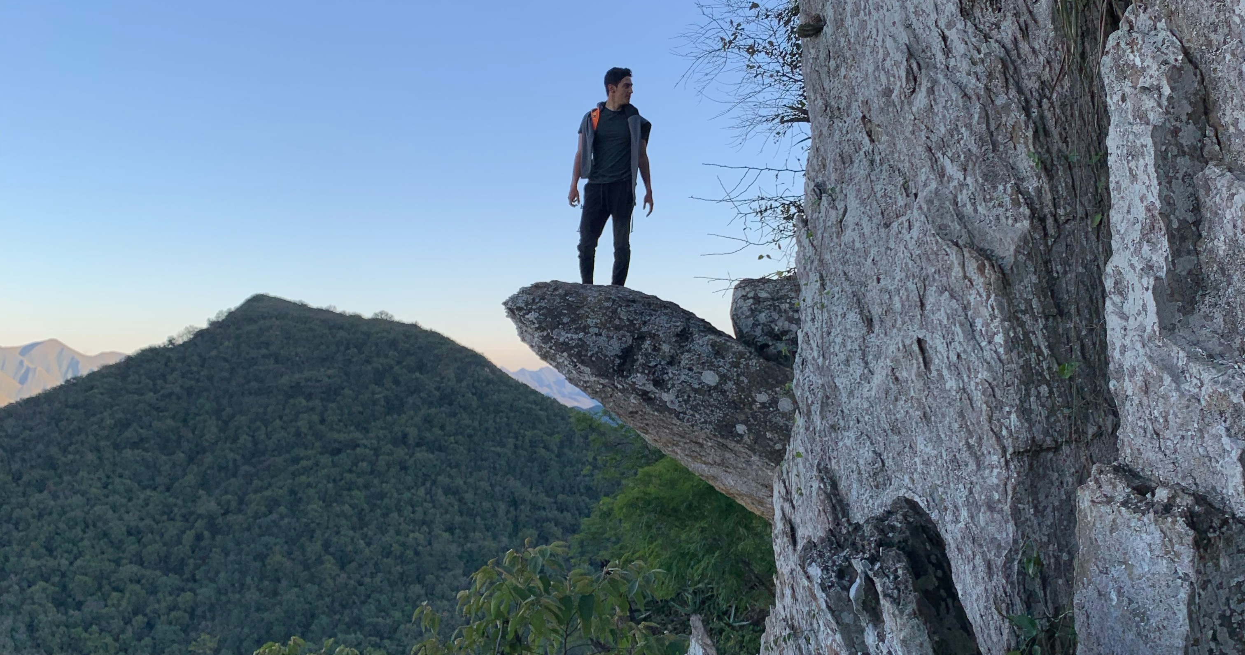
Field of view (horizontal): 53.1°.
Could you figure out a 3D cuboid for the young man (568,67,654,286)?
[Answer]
[{"bbox_3d":[-0.080,-1.040,9.200,0.620,1.760,0.360,-1,-5,7],"label":"young man"}]

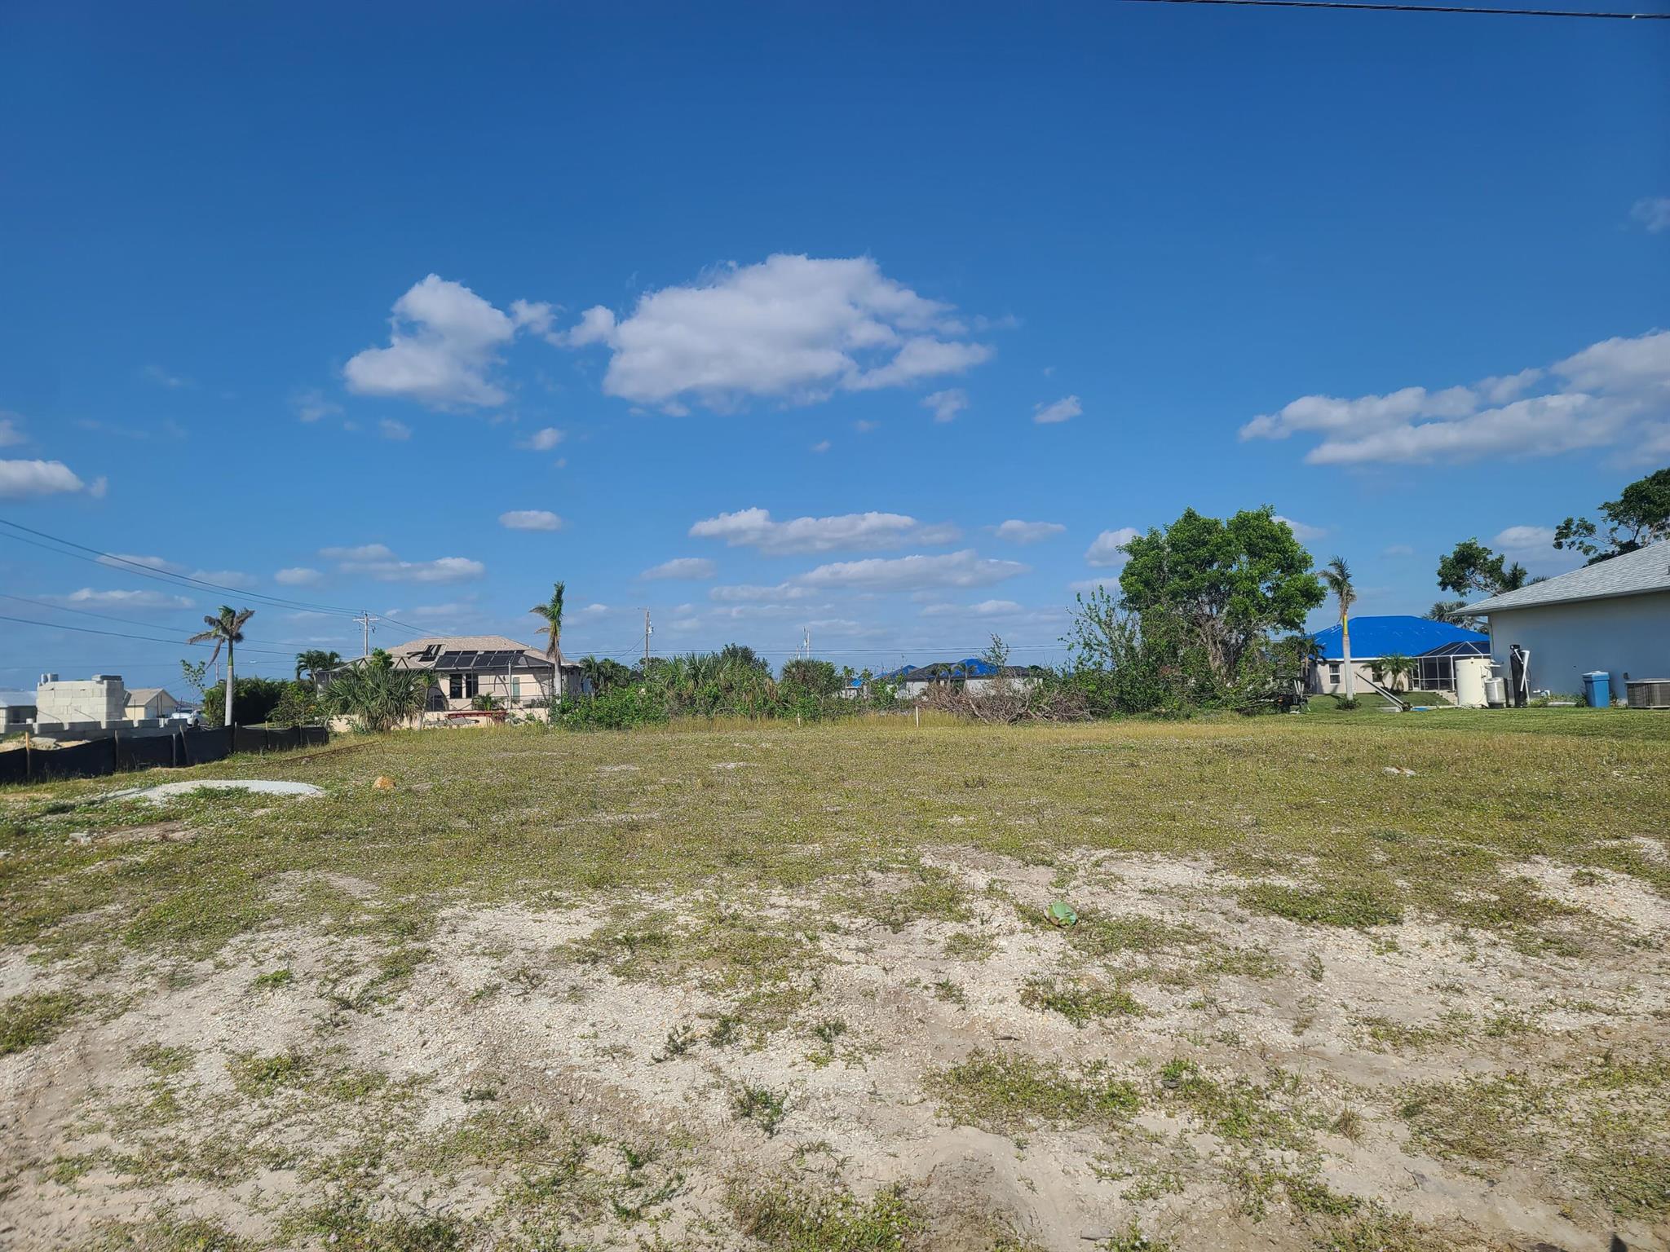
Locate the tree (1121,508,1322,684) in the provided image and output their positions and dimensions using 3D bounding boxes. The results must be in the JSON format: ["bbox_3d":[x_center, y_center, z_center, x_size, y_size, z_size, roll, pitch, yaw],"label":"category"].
[{"bbox_3d":[16.331,-0.607,51.000,8.700,8.900,8.200,-1,-4,-2],"label":"tree"}]

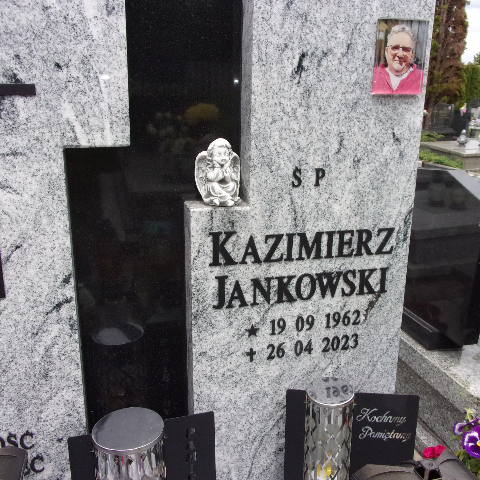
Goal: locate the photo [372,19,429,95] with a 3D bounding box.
[{"bbox_3d":[0.257,-0.295,0.836,0.092,0.112,0.010,-3,15,-15],"label":"photo"}]

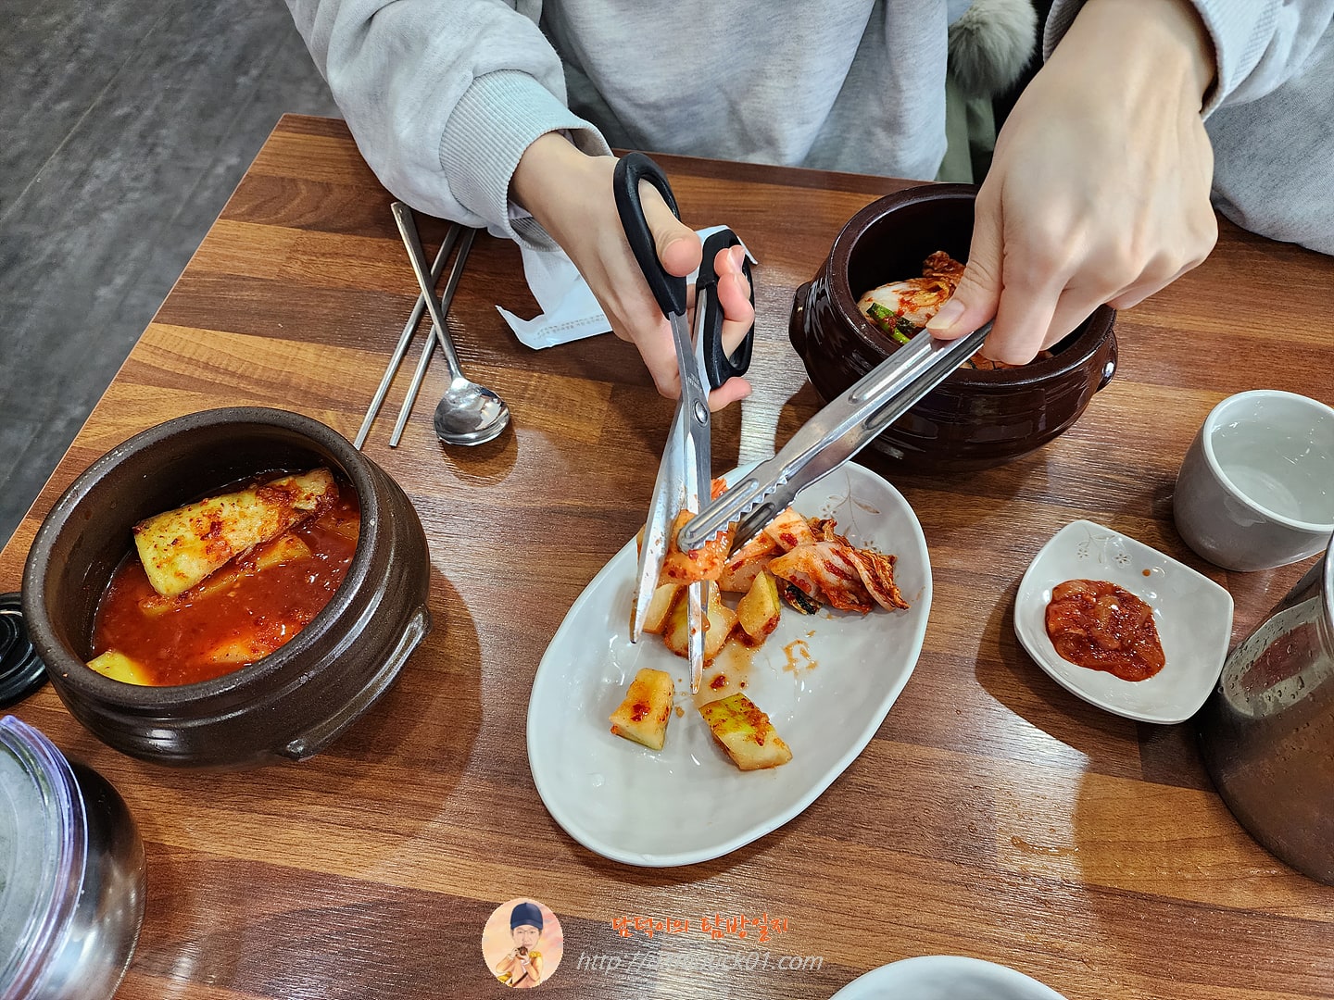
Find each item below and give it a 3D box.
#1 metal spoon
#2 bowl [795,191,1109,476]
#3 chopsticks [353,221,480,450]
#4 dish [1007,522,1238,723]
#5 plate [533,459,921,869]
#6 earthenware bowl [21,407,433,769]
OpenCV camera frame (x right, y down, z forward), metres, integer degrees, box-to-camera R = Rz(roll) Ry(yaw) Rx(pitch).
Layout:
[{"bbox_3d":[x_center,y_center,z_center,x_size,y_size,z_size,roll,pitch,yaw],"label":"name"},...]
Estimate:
[{"bbox_3d":[-0.138,-0.108,0.524,0.042,0.020,0.203,-17,59,-10],"label":"metal spoon"},{"bbox_3d":[0.151,-0.088,0.474,0.170,0.084,0.154,8,58,5],"label":"bowl"},{"bbox_3d":[-0.141,-0.122,0.540,0.025,0.007,0.222,8,58,5],"label":"chopsticks"},{"bbox_3d":[0.205,0.063,0.412,0.089,0.027,0.089,33,63,19],"label":"dish"},{"bbox_3d":[0.034,0.066,0.410,0.142,0.027,0.224,36,64,20],"label":"plate"},{"bbox_3d":[-0.187,0.038,0.395,0.166,0.081,0.160,0,58,0],"label":"earthenware bowl"}]

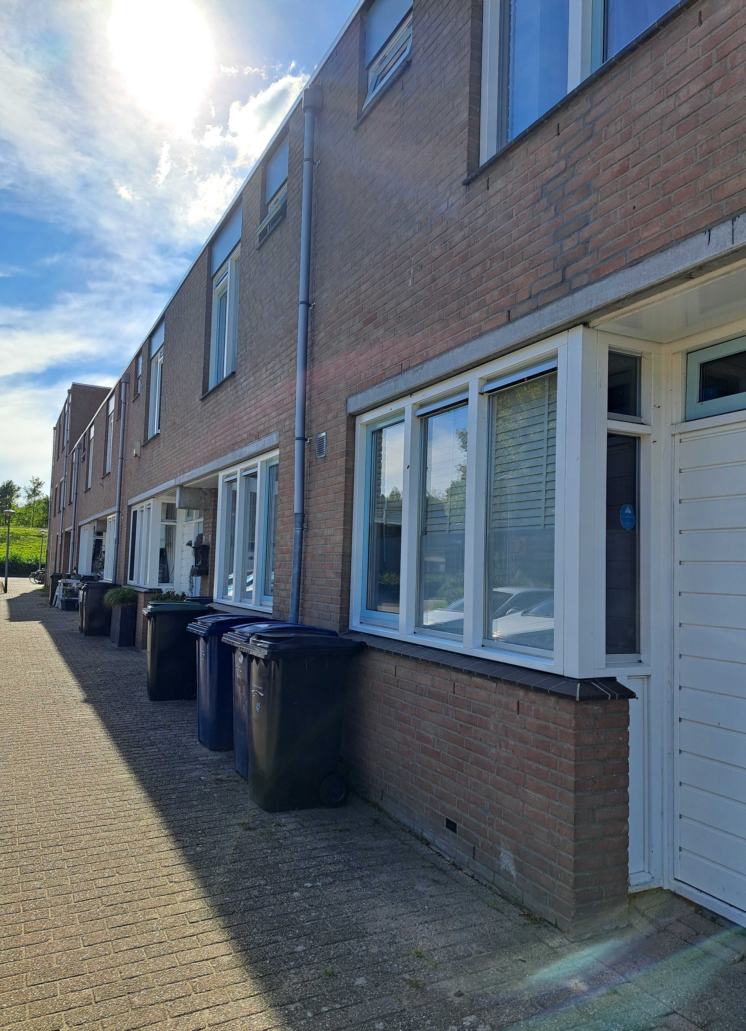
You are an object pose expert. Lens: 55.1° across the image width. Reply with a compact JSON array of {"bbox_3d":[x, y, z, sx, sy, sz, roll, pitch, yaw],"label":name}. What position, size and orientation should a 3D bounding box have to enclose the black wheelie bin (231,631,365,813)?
[{"bbox_3d":[-0.494,1.295,4.675,0.720,1.075,0.575,4,-5,-27],"label":"black wheelie bin"}]

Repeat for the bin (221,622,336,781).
[{"bbox_3d":[-0.702,1.316,5.144,0.700,1.080,0.580,3,-4,-27],"label":"bin"}]

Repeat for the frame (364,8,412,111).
[{"bbox_3d":[0.125,-3.160,4.991,0.134,0.433,0.814,3,-4,-27],"label":"frame"}]

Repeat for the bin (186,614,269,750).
[{"bbox_3d":[-1.121,1.375,5.970,0.730,1.075,0.575,4,-5,-27],"label":"bin"}]

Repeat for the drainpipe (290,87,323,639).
[{"bbox_3d":[-0.619,-0.895,5.998,0.190,5.635,0.200,4,-5,-27],"label":"drainpipe"}]

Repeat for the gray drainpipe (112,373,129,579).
[{"bbox_3d":[-5.369,-0.308,15.095,0.134,5.480,0.165,3,-4,-27],"label":"gray drainpipe"}]

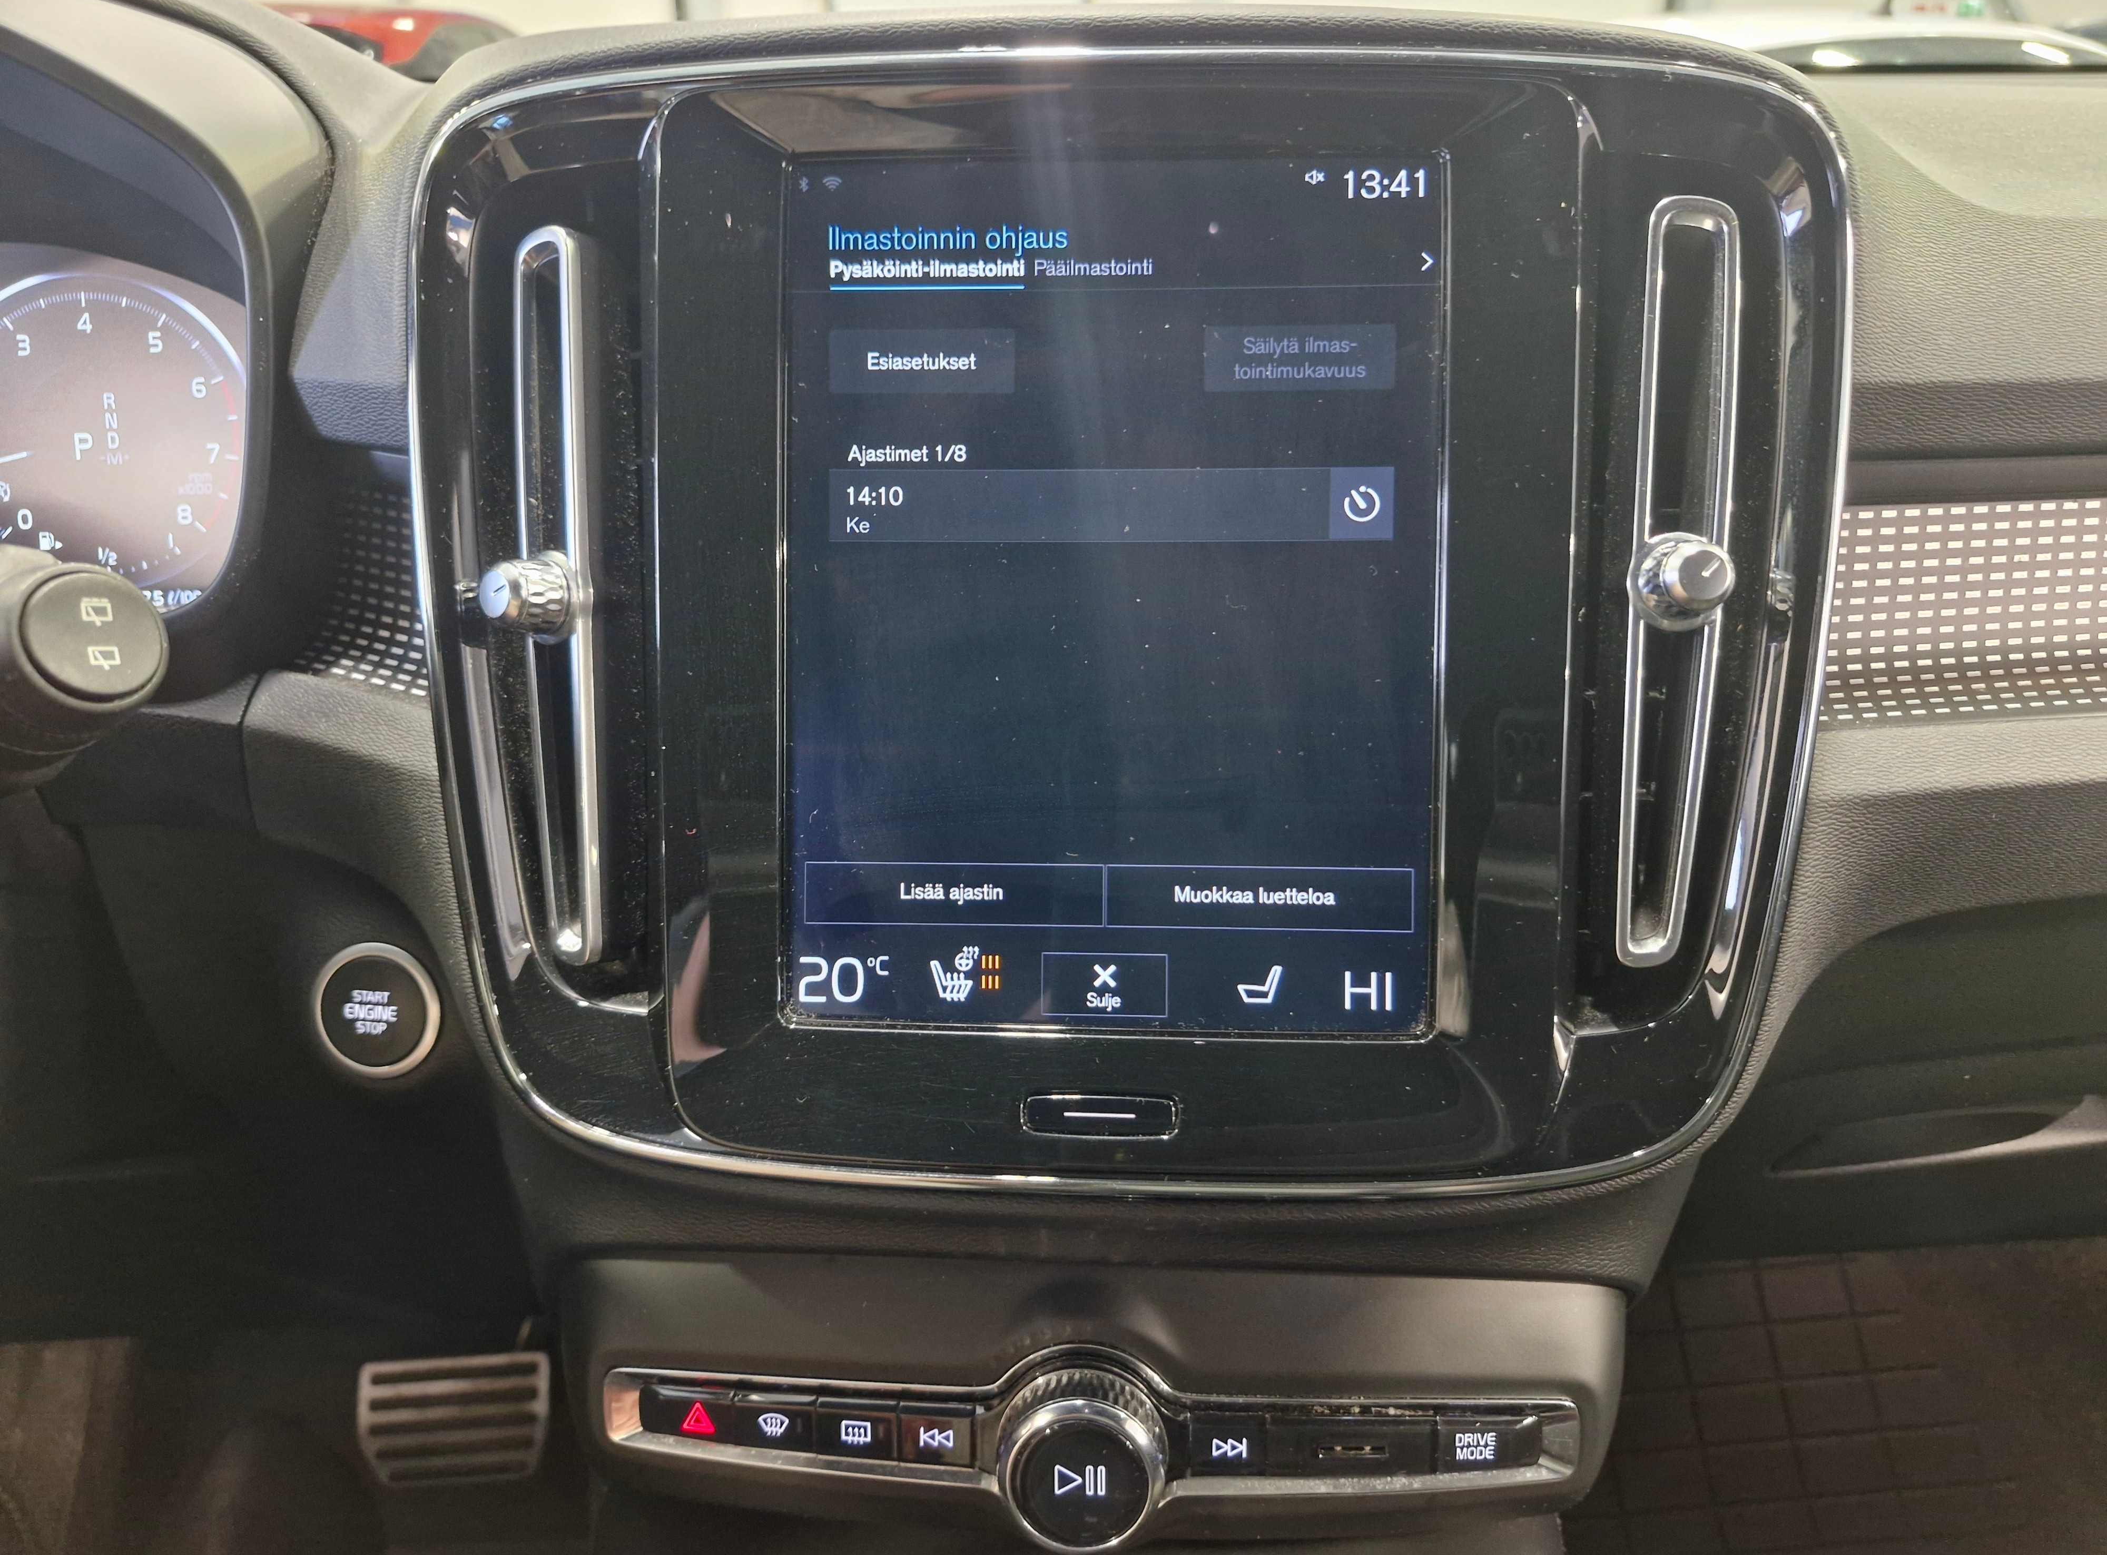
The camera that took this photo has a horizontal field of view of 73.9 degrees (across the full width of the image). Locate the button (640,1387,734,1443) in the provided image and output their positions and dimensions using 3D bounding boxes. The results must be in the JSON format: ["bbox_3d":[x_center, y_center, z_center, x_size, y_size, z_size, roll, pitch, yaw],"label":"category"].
[{"bbox_3d":[-0.082,0.143,0.314,0.019,0.011,0.007,2,8,7],"label":"button"}]

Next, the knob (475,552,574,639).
[{"bbox_3d":[-0.111,-0.038,0.296,0.016,0.016,0.017,1,0,29],"label":"knob"}]

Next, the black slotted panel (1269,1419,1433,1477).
[{"bbox_3d":[0.065,0.145,0.309,0.035,0.013,0.010,0,2,-3],"label":"black slotted panel"}]

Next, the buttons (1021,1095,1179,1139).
[{"bbox_3d":[0.010,0.072,0.298,0.033,0.009,0.005,1,2,3],"label":"buttons"}]

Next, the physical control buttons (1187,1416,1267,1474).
[{"bbox_3d":[0.038,0.145,0.305,0.017,0.012,0.007,0,7,-1],"label":"physical control buttons"}]

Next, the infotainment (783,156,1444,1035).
[{"bbox_3d":[0.013,-0.038,0.297,0.138,0.184,0.008,1,2,3],"label":"infotainment"}]

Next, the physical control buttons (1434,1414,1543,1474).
[{"bbox_3d":[0.098,0.150,0.317,0.023,0.012,0.006,-1,6,-2],"label":"physical control buttons"}]

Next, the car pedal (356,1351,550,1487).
[{"bbox_3d":[-0.315,0.338,0.743,0.096,0.059,0.025,-2,-10,-3],"label":"car pedal"}]

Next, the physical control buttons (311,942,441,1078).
[{"bbox_3d":[-0.178,0.061,0.372,0.035,0.035,0.009,0,5,8],"label":"physical control buttons"}]

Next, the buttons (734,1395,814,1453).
[{"bbox_3d":[-0.064,0.148,0.323,0.018,0.011,0.006,-1,6,8],"label":"buttons"}]

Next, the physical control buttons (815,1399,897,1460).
[{"bbox_3d":[-0.044,0.143,0.309,0.017,0.011,0.007,2,8,7],"label":"physical control buttons"}]

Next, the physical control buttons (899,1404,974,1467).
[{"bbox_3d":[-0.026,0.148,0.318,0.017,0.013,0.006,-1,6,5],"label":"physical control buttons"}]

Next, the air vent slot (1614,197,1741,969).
[{"bbox_3d":[0.130,-0.041,0.293,0.019,0.159,0.021,3,2,2],"label":"air vent slot"}]

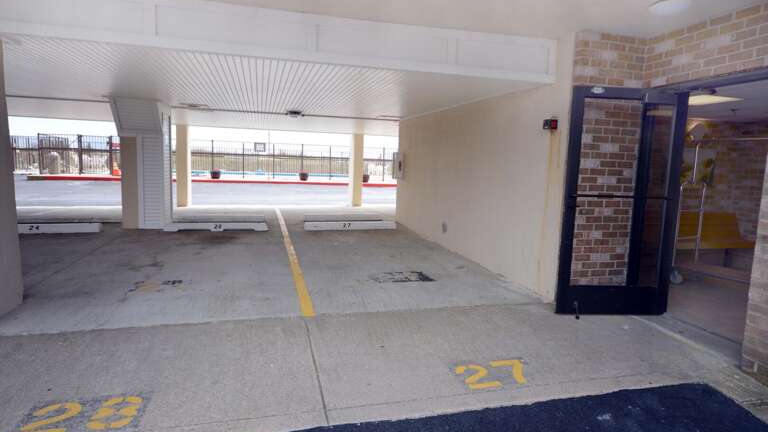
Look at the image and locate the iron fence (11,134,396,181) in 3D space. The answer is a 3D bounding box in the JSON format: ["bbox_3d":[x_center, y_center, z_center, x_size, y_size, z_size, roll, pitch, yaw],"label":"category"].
[{"bbox_3d":[-7.994,-2.828,22.515,18.060,1.836,0.120,0,7,-16],"label":"iron fence"}]

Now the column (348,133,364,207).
[{"bbox_3d":[-0.804,-1.351,13.094,0.280,2.123,0.500,0,7,-16],"label":"column"}]

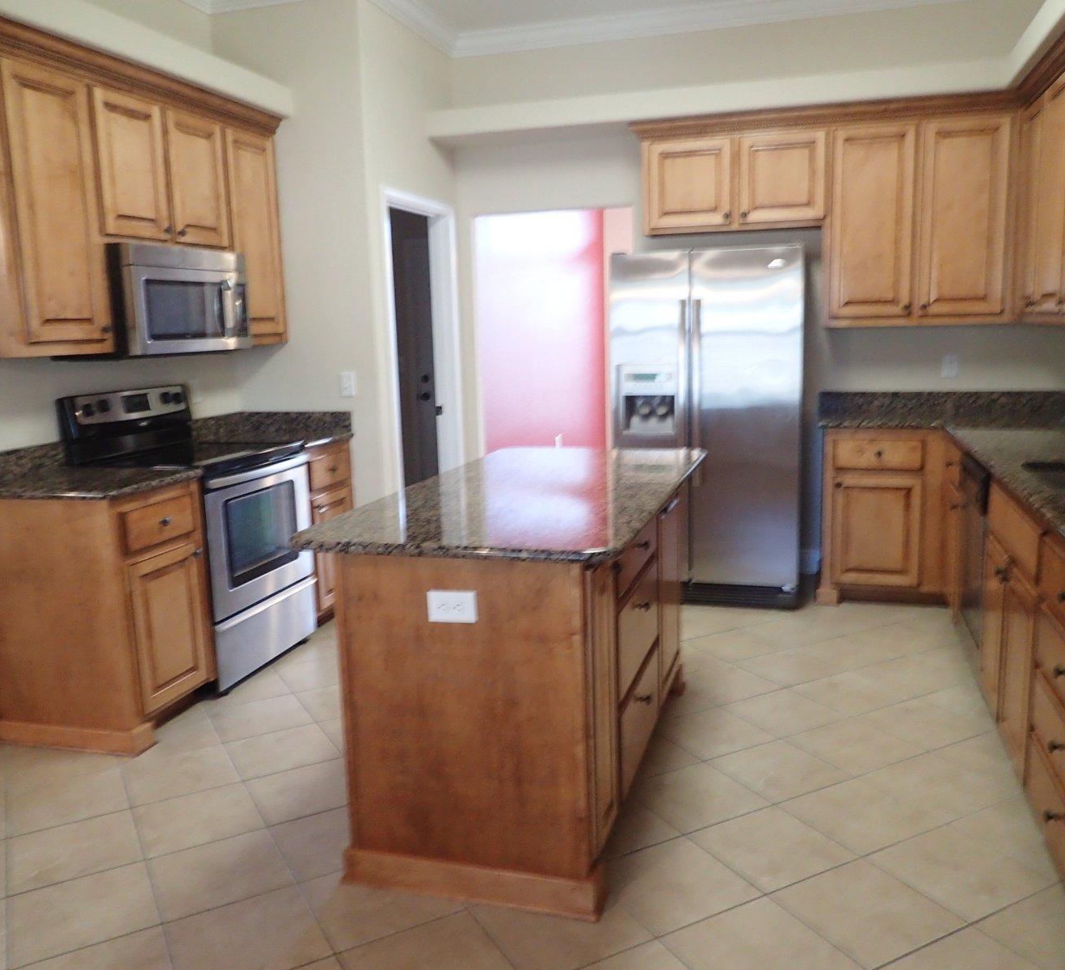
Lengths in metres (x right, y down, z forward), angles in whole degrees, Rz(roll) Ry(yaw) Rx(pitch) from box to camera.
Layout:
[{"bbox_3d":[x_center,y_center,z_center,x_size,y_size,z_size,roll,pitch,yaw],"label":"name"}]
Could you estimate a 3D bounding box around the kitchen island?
[{"bbox_3d":[0.052,0.451,3.066,0.813,0.915,1.705,1,10,17],"label":"kitchen island"}]

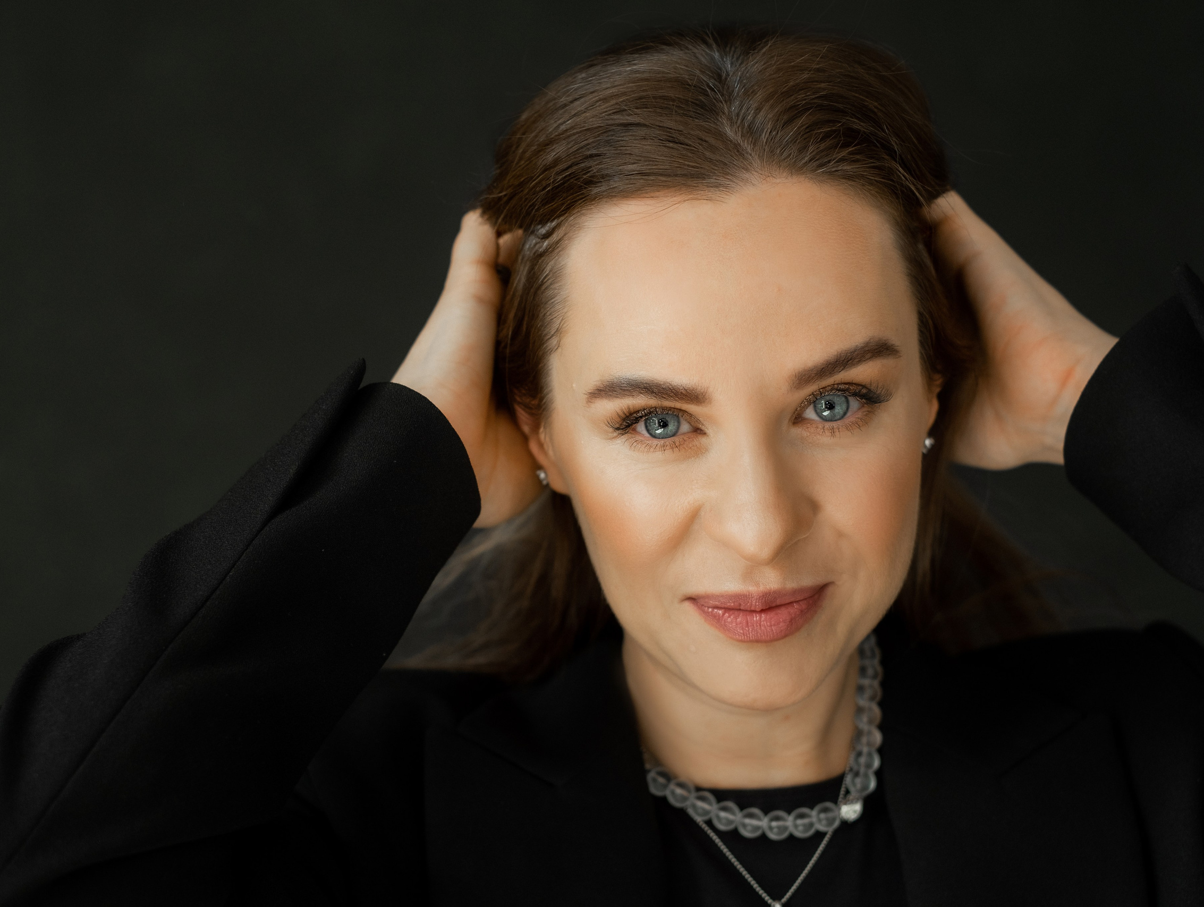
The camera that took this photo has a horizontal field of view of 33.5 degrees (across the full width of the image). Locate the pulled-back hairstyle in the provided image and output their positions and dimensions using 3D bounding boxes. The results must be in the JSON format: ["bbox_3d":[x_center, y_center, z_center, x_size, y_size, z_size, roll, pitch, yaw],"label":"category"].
[{"bbox_3d":[0.053,-0.036,0.820,0.275,0.275,0.200,-3,7,0],"label":"pulled-back hairstyle"}]

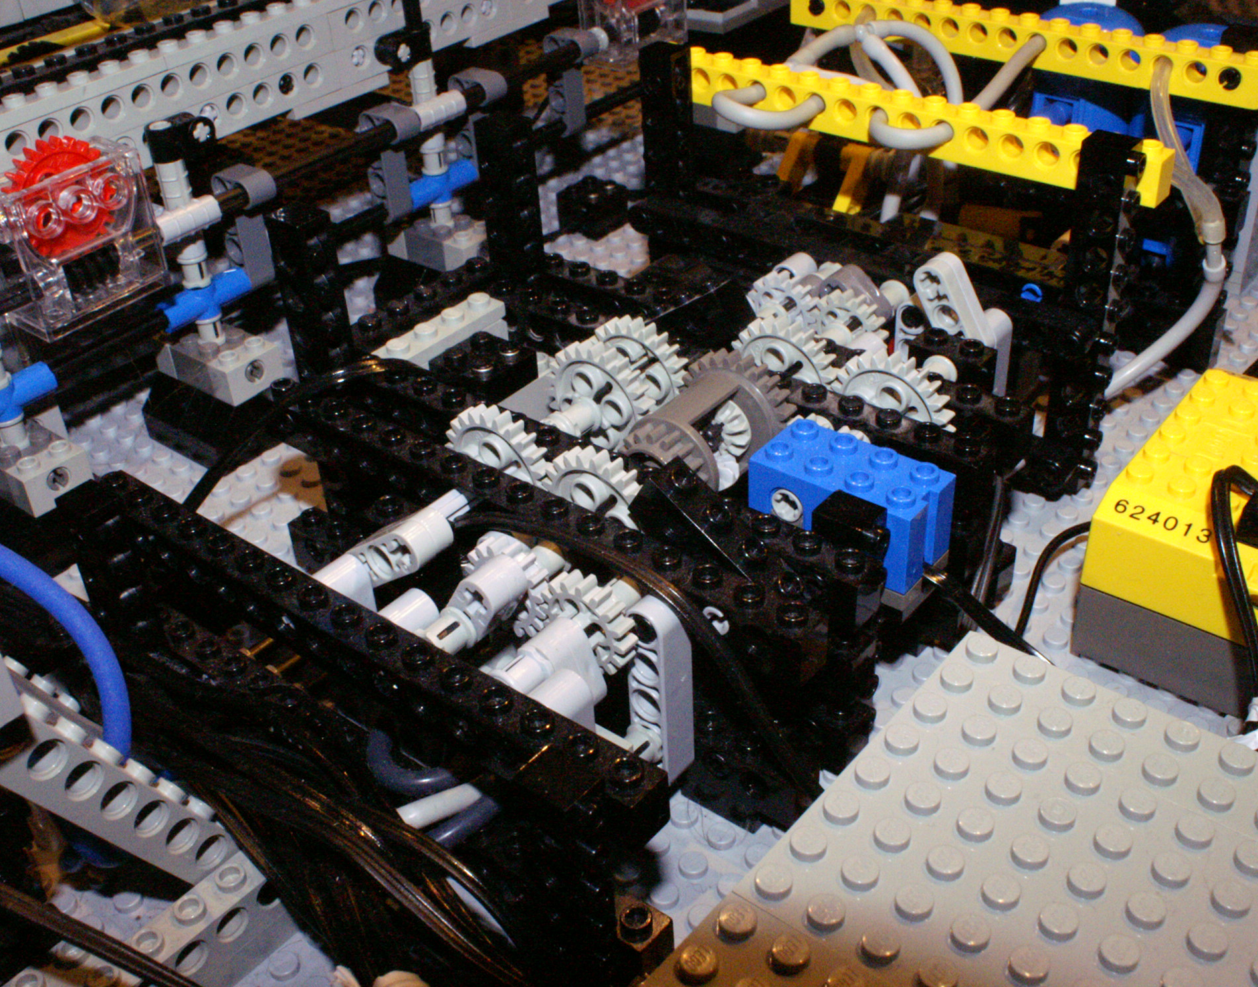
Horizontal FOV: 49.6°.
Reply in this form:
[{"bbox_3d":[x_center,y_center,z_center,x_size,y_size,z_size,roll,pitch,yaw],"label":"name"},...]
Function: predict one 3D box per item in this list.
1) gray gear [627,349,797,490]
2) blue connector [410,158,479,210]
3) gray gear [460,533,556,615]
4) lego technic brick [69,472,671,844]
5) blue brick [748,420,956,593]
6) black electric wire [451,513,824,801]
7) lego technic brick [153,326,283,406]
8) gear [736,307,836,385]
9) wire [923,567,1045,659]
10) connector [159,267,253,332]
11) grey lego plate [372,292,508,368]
[{"bbox_3d":[0.013,-0.009,0.255,0.025,0.025,0.032,23,43,31],"label":"gray gear"},{"bbox_3d":[-0.051,-0.084,0.371,0.008,0.009,0.024,23,43,31],"label":"blue connector"},{"bbox_3d":[-0.019,0.015,0.224,0.017,0.017,0.006,23,43,31],"label":"gray gear"},{"bbox_3d":[-0.046,0.022,0.216,0.128,0.011,0.008,23,43,32],"label":"lego technic brick"},{"bbox_3d":[0.038,0.001,0.237,0.032,0.018,0.016,23,43,31],"label":"blue brick"},{"bbox_3d":[-0.001,0.024,0.225,0.079,0.034,0.008,23,43,32],"label":"black electric wire"},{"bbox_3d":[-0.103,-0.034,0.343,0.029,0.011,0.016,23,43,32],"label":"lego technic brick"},{"bbox_3d":[0.032,-0.023,0.271,0.025,0.025,0.008,23,43,32],"label":"gear"},{"bbox_3d":[0.061,0.021,0.230,0.025,0.011,0.006,23,43,32],"label":"wire"},{"bbox_3d":[-0.104,-0.047,0.336,0.008,0.009,0.025,23,43,32],"label":"connector"},{"bbox_3d":[-0.040,-0.034,0.290,0.008,0.005,0.032,23,43,31],"label":"grey lego plate"}]

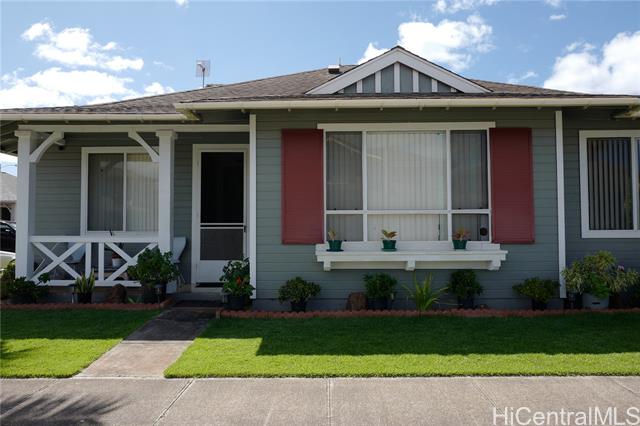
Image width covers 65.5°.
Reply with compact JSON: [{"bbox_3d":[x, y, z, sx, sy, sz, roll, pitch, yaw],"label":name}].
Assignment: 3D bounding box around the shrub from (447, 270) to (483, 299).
[{"bbox_3d":[1.939,0.960,6.676,0.473,0.364,0.444,0,-2,0],"label":"shrub"}]

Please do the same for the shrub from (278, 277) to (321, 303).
[{"bbox_3d":[-0.246,0.918,5.970,0.504,0.312,0.460,0,-2,1],"label":"shrub"}]

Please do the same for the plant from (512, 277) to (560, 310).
[{"bbox_3d":[2.567,0.967,5.900,0.569,0.427,0.500,0,-2,1],"label":"plant"}]

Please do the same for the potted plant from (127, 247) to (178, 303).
[{"bbox_3d":[-2.502,0.919,7.431,0.761,0.811,0.715,0,-2,0],"label":"potted plant"}]

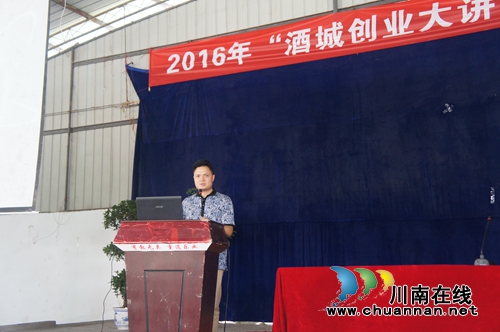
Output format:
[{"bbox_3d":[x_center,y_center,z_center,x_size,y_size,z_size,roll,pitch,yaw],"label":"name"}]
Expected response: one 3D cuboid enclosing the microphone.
[{"bbox_3d":[1.754,0.571,5.000,0.130,0.385,0.190,-6,-10,32],"label":"microphone"}]

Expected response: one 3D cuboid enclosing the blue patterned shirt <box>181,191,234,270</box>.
[{"bbox_3d":[-0.345,0.538,5.600,0.470,0.690,0.290,-4,-10,22],"label":"blue patterned shirt"}]

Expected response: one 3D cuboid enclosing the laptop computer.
[{"bbox_3d":[-0.660,0.384,5.309,0.380,0.235,0.330,-3,-9,16],"label":"laptop computer"}]

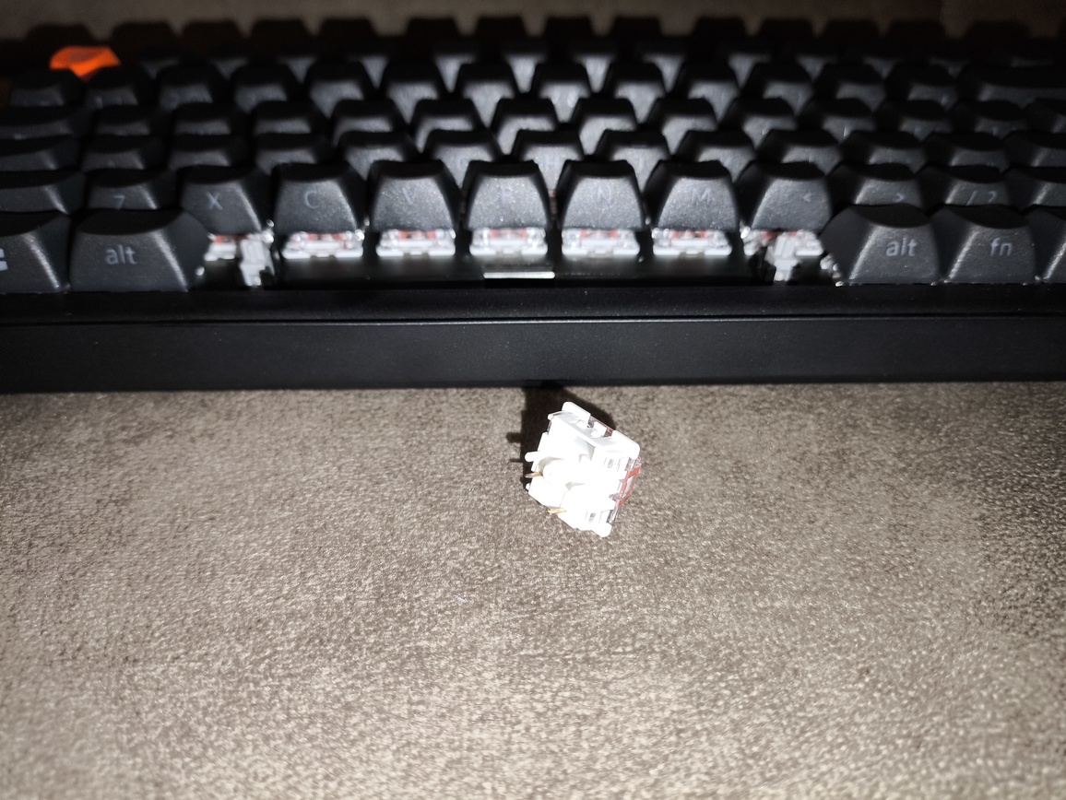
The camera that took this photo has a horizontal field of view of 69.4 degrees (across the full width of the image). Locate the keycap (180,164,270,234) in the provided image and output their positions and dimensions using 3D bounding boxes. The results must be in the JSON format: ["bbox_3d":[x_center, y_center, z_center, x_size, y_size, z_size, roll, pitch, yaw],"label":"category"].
[{"bbox_3d":[-0.062,-0.042,0.155,0.018,0.009,0.018,-1,41,-2],"label":"keycap"}]

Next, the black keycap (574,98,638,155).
[{"bbox_3d":[0.017,-0.067,0.186,0.018,0.009,0.018,-1,41,-2],"label":"black keycap"}]

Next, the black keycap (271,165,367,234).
[{"bbox_3d":[-0.043,-0.042,0.155,0.018,0.009,0.018,-1,41,-2],"label":"black keycap"}]

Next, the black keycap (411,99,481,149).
[{"bbox_3d":[-0.020,-0.067,0.185,0.018,0.008,0.018,-1,41,-1],"label":"black keycap"}]

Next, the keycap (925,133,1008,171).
[{"bbox_3d":[0.098,-0.056,0.176,0.018,0.009,0.018,-1,40,-1],"label":"keycap"}]

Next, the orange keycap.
[{"bbox_3d":[-0.124,-0.093,0.219,0.018,0.011,0.018,-1,40,-1],"label":"orange keycap"}]

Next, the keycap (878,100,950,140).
[{"bbox_3d":[0.093,-0.068,0.190,0.018,0.009,0.018,-1,40,-1],"label":"keycap"}]

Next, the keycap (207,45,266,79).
[{"bbox_3d":[-0.083,-0.095,0.218,0.018,0.011,0.018,-1,40,-1],"label":"keycap"}]

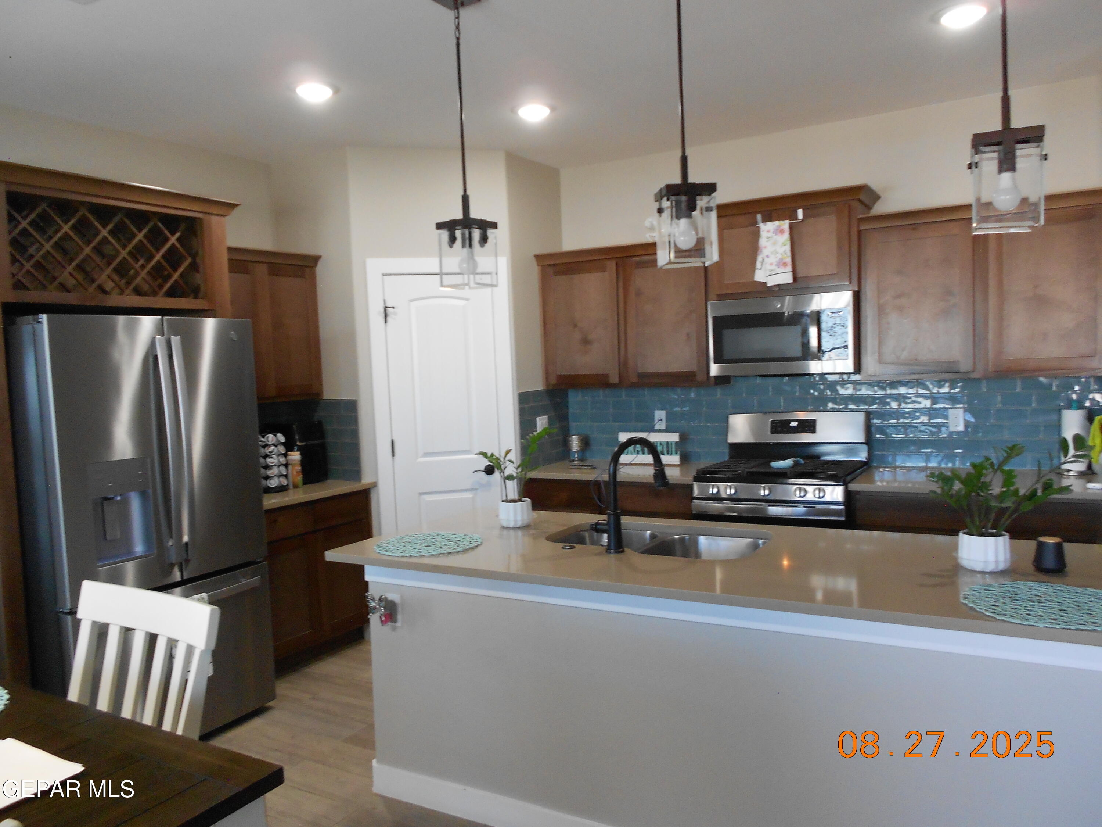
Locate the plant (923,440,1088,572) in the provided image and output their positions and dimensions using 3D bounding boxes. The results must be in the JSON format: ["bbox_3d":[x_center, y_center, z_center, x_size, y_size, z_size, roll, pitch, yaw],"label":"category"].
[{"bbox_3d":[1.308,0.255,2.395,0.410,0.385,0.360,0,4,29],"label":"plant"}]

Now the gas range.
[{"bbox_3d":[1.231,0.624,4.392,0.758,1.210,0.710,0,4,29],"label":"gas range"}]

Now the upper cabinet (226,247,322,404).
[{"bbox_3d":[-1.658,-0.462,4.472,0.360,0.809,0.875,0,4,29],"label":"upper cabinet"}]

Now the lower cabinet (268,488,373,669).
[{"bbox_3d":[-1.472,0.900,4.441,0.615,0.880,0.870,0,4,29],"label":"lower cabinet"}]

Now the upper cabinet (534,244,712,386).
[{"bbox_3d":[0.478,-0.568,4.933,1.050,0.810,0.360,0,4,29],"label":"upper cabinet"}]

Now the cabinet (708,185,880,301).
[{"bbox_3d":[1.261,-0.873,4.437,0.894,0.509,0.435,0,4,29],"label":"cabinet"}]

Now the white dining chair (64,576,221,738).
[{"bbox_3d":[-1.081,0.981,1.795,0.520,1.040,0.570,0,5,32],"label":"white dining chair"}]

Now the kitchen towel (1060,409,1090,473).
[{"bbox_3d":[2.491,0.130,3.942,0.110,0.282,0.110,0,4,29],"label":"kitchen towel"}]

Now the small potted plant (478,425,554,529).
[{"bbox_3d":[-0.136,0.237,3.184,0.254,0.380,0.230,0,4,29],"label":"small potted plant"}]

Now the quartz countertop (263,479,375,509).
[{"bbox_3d":[-1.494,0.433,4.459,0.649,0.031,0.905,0,4,29],"label":"quartz countertop"}]

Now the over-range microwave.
[{"bbox_3d":[1.280,-0.419,4.484,0.753,0.406,0.395,0,4,29],"label":"over-range microwave"}]

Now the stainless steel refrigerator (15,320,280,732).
[{"bbox_3d":[-1.823,0.524,3.529,0.820,1.780,0.910,0,4,29],"label":"stainless steel refrigerator"}]

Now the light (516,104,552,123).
[{"bbox_3d":[-0.078,-1.445,3.992,0.170,0.040,0.170,-2,4,0],"label":"light"}]

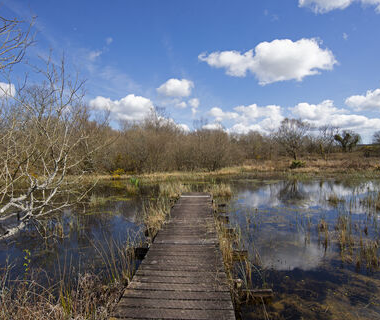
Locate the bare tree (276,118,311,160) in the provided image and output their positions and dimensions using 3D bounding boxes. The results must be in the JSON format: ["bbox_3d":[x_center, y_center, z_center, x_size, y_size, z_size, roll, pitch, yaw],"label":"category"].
[{"bbox_3d":[25.010,-4.890,58.000,8.220,10.270,7.810,0,1,0],"label":"bare tree"}]

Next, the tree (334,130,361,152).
[{"bbox_3d":[52.500,-6.080,80.000,8.670,7.500,8.230,0,1,0],"label":"tree"}]

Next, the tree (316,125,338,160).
[{"bbox_3d":[28.070,-3.470,49.000,4.490,7.550,4.270,0,1,0],"label":"tree"}]

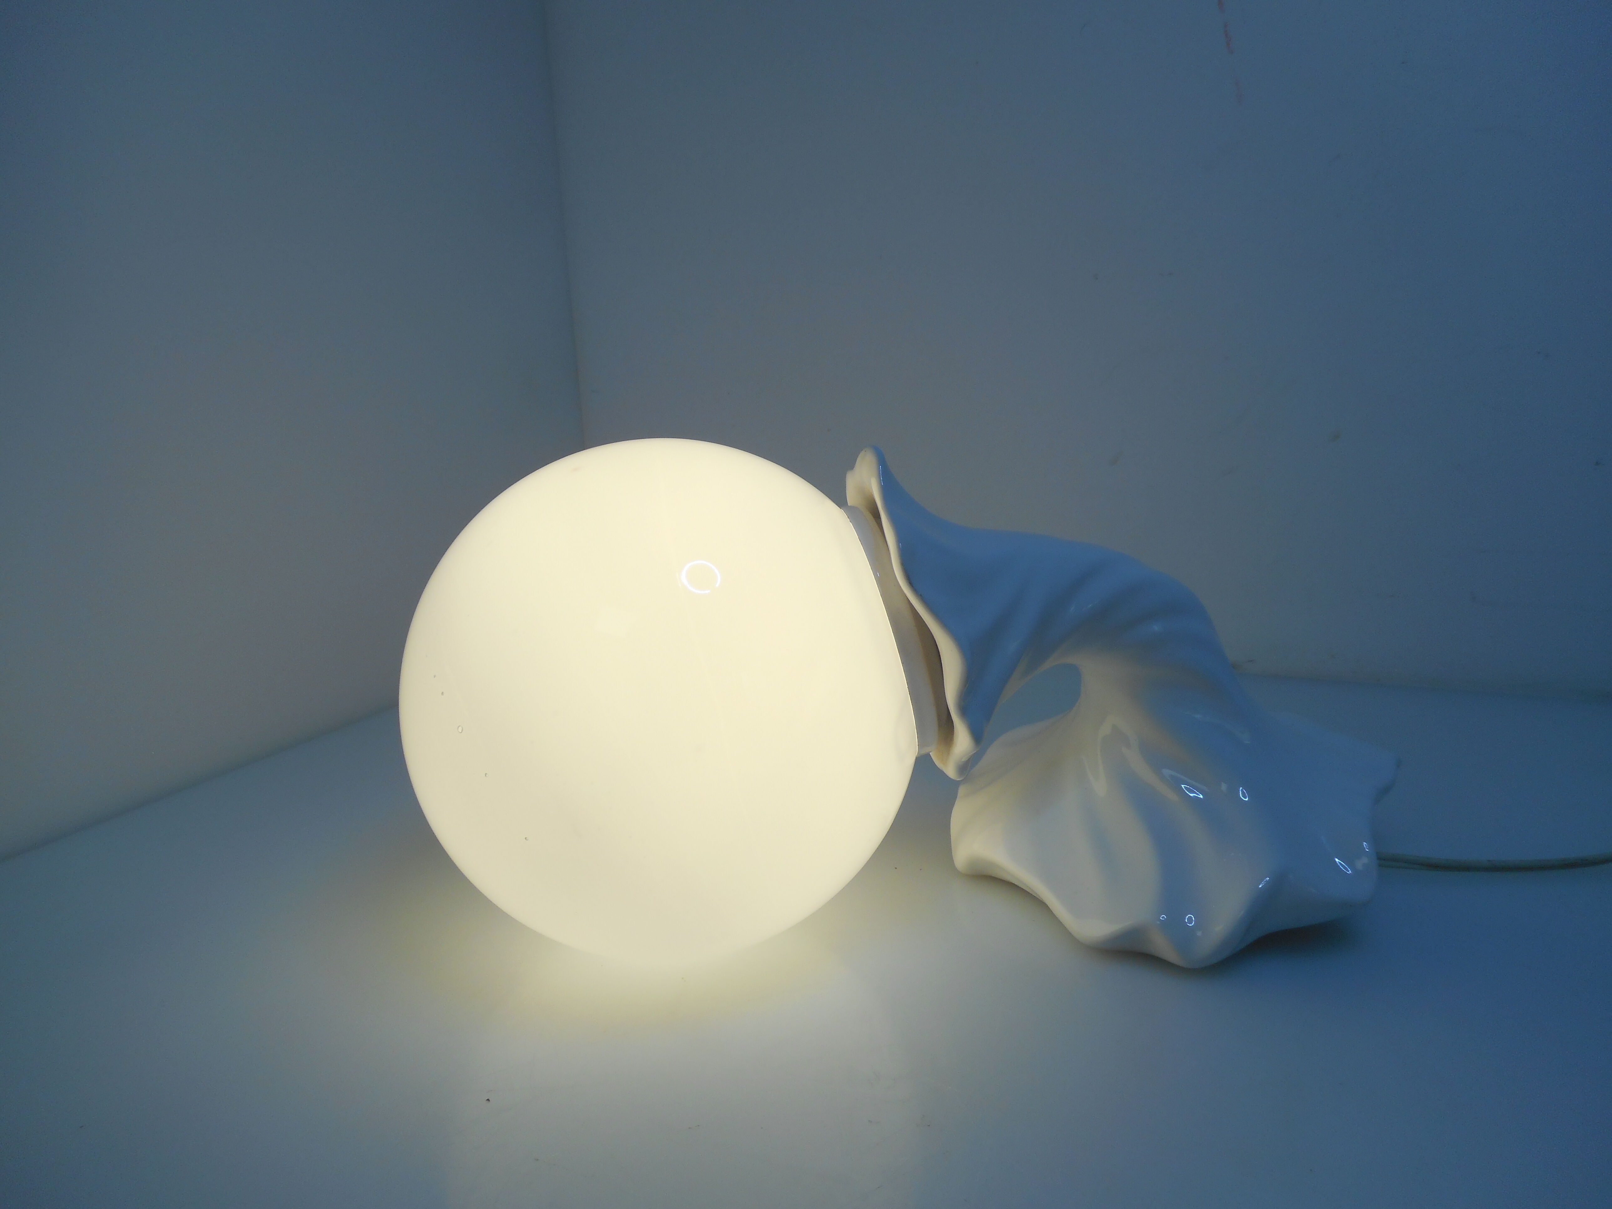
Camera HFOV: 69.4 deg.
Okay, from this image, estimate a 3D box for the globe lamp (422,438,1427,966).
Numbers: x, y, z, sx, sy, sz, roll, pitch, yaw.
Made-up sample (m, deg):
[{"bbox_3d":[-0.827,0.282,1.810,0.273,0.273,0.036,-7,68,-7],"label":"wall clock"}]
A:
[{"bbox_3d":[0.071,0.028,0.479,0.452,0.200,0.205,-4,12,-10],"label":"globe lamp"}]

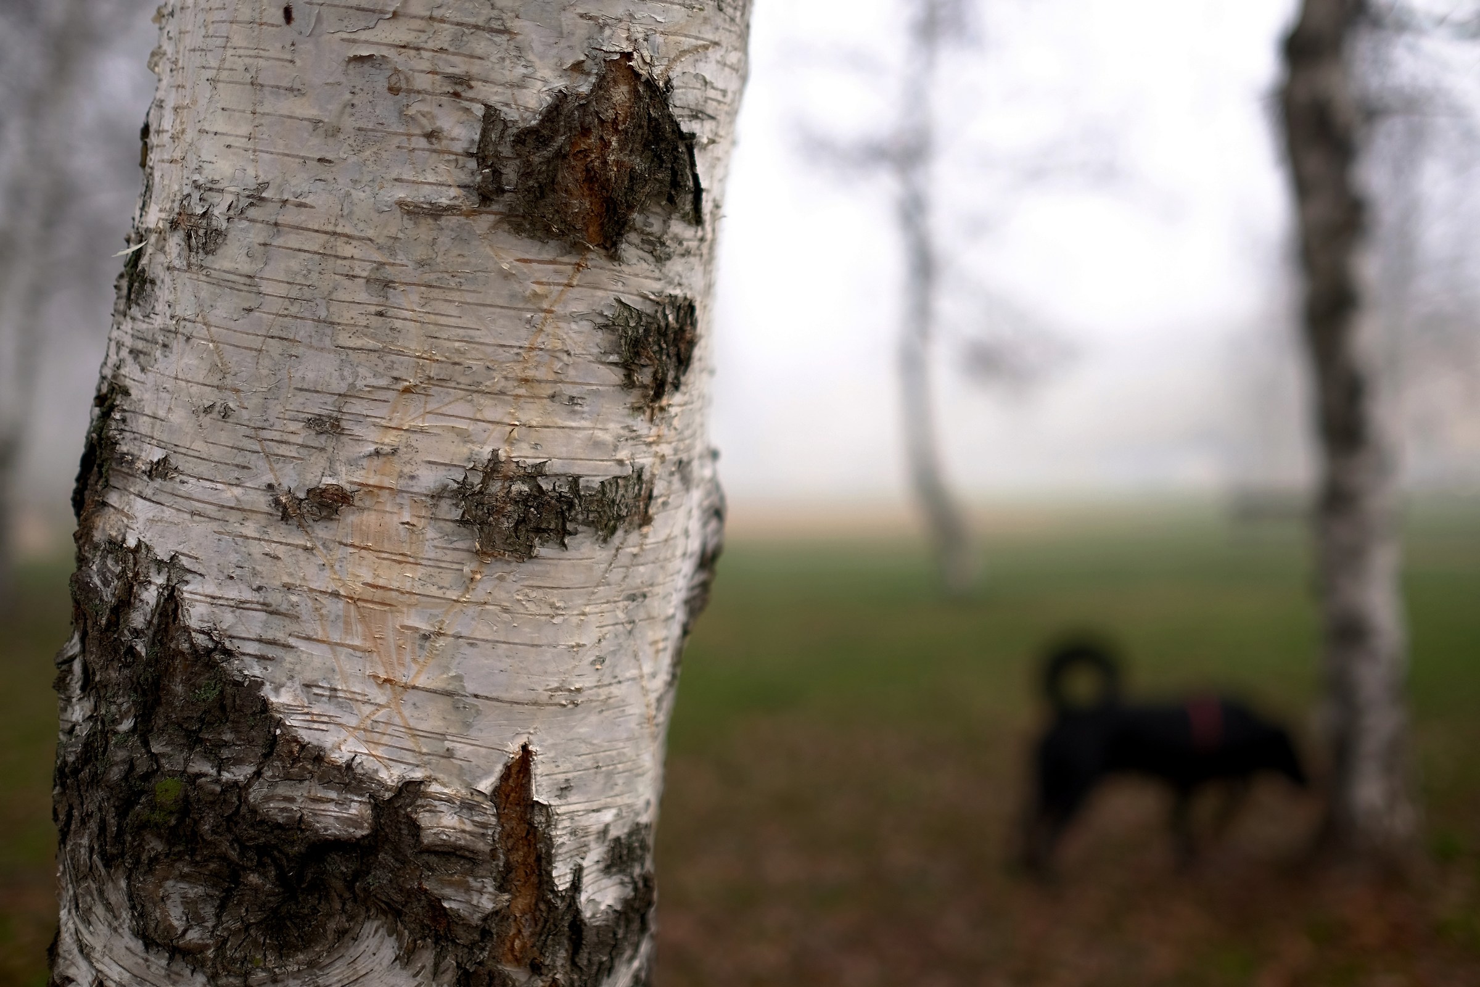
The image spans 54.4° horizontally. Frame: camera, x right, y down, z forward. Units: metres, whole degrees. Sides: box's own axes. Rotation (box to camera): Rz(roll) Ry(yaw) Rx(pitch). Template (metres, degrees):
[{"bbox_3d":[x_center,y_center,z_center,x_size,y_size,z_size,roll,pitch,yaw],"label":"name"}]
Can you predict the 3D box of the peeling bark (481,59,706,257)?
[{"bbox_3d":[-0.060,-0.140,0.600,0.103,0.080,0.026,6,0,-37],"label":"peeling bark"}]

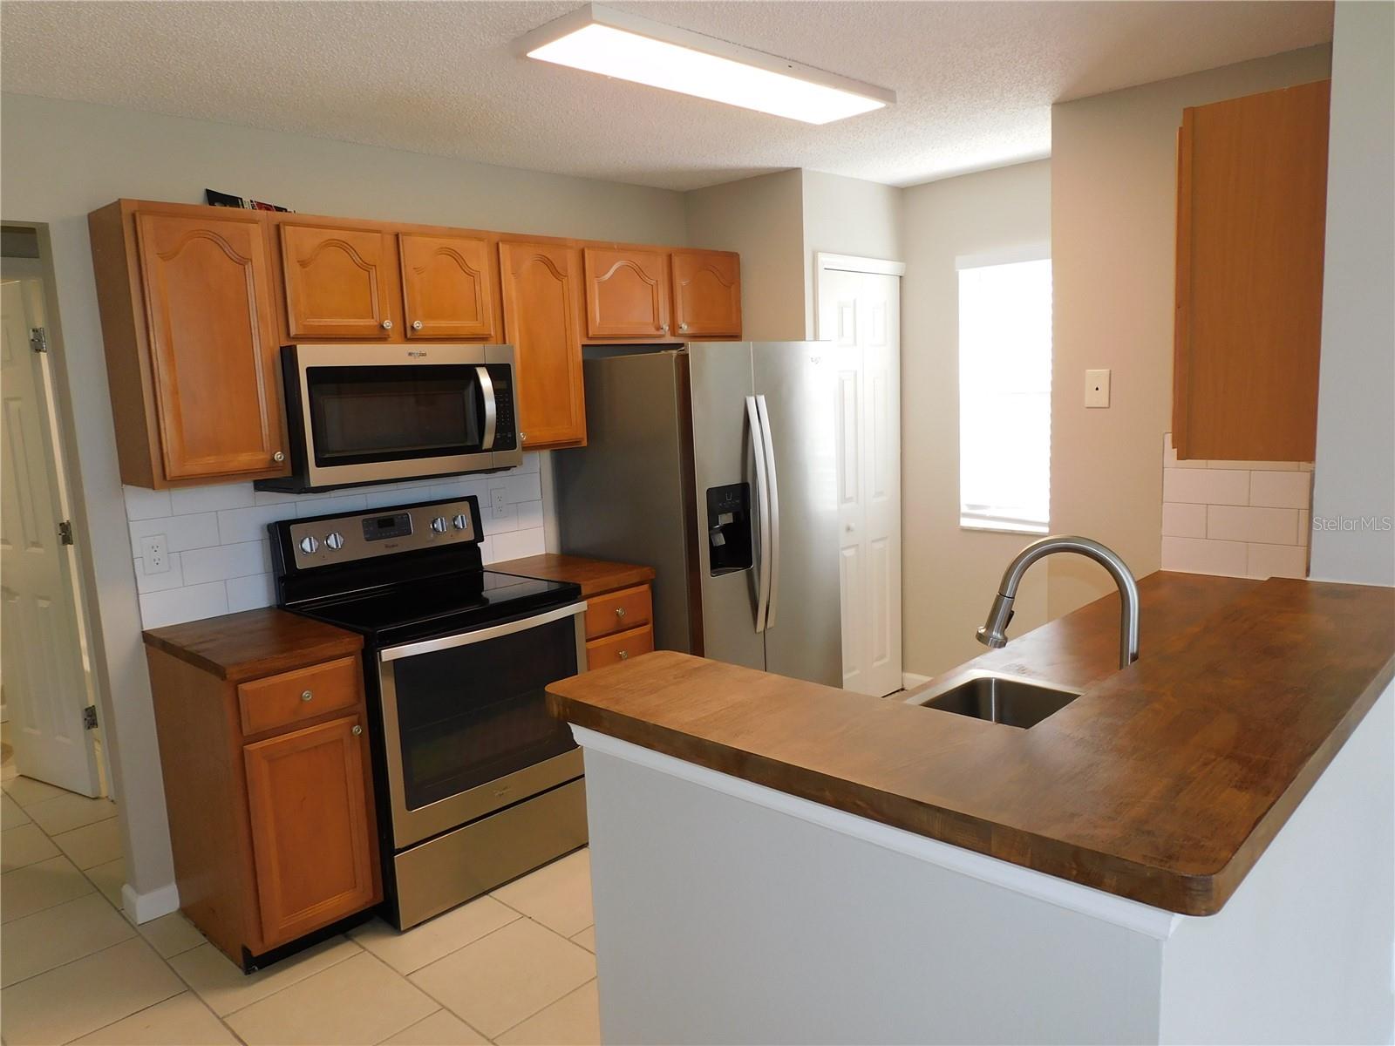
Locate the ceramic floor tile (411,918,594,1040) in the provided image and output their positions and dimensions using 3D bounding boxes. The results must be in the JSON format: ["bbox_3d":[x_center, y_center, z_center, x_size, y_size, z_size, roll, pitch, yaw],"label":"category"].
[{"bbox_3d":[-0.521,1.246,2.668,0.403,0.012,0.403,6,12,44],"label":"ceramic floor tile"}]

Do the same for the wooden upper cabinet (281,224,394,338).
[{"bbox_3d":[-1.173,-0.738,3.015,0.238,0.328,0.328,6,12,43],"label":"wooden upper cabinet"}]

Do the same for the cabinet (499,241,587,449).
[{"bbox_3d":[-0.637,-0.640,3.597,0.247,0.730,0.346,6,12,43],"label":"cabinet"}]

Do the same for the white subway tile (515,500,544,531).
[{"bbox_3d":[-0.671,-0.030,3.878,0.014,0.110,0.129,6,12,43],"label":"white subway tile"}]

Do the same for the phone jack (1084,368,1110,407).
[{"bbox_3d":[1.323,-0.443,3.198,0.077,0.124,0.010,6,12,43],"label":"phone jack"}]

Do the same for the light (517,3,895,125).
[{"bbox_3d":[0.077,-1.200,2.574,0.292,0.060,1.185,6,12,44],"label":"light"}]

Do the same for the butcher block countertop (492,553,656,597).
[{"bbox_3d":[-0.516,0.190,3.614,0.632,0.038,0.374,6,12,43],"label":"butcher block countertop"}]

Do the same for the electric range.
[{"bbox_3d":[-0.855,0.556,3.219,0.698,1.178,0.752,6,12,43],"label":"electric range"}]

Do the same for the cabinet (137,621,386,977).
[{"bbox_3d":[-1.298,0.774,2.916,0.635,0.907,0.376,6,12,44],"label":"cabinet"}]

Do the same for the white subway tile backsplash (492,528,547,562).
[{"bbox_3d":[-0.708,0.087,3.851,0.014,0.111,0.252,6,12,43],"label":"white subway tile backsplash"}]

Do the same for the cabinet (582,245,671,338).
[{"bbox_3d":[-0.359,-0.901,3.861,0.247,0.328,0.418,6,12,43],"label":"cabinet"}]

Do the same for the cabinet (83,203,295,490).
[{"bbox_3d":[-1.467,-0.507,2.825,0.320,0.768,0.380,6,12,44],"label":"cabinet"}]

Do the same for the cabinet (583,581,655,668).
[{"bbox_3d":[-0.508,0.633,3.727,0.625,0.880,0.372,6,12,44],"label":"cabinet"}]

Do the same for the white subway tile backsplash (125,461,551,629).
[{"bbox_3d":[-1.155,0.008,3.423,0.020,0.443,1.520,6,12,44],"label":"white subway tile backsplash"}]

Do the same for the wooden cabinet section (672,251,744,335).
[{"bbox_3d":[-0.055,-0.968,4.207,0.310,0.358,0.432,6,12,44],"label":"wooden cabinet section"}]

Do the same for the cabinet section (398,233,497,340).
[{"bbox_3d":[-0.936,-0.795,3.323,0.310,0.350,0.366,6,12,44],"label":"cabinet section"}]

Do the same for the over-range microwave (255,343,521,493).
[{"bbox_3d":[-1.011,-0.360,3.193,0.416,0.430,0.751,6,12,43],"label":"over-range microwave"}]

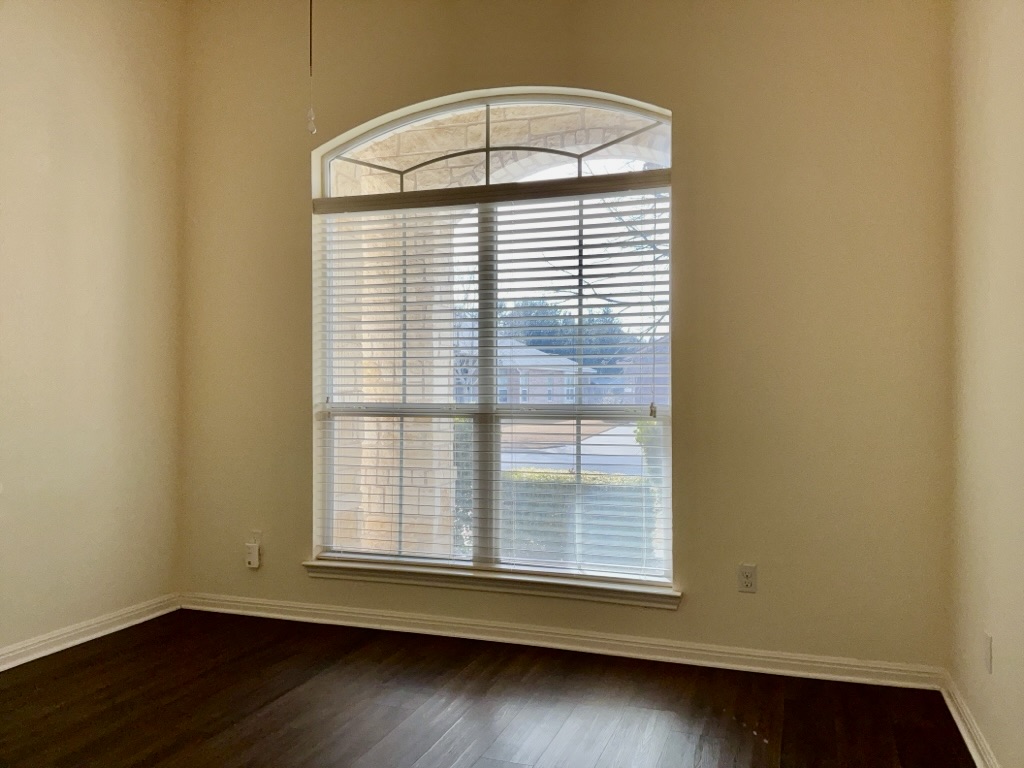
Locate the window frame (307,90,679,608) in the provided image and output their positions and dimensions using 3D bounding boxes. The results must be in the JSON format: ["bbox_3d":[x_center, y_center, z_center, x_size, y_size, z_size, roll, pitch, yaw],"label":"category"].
[{"bbox_3d":[-0.143,-0.199,3.801,1.840,2.340,0.130,0,-1,19],"label":"window frame"}]

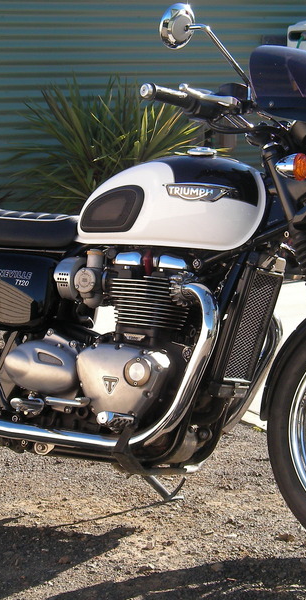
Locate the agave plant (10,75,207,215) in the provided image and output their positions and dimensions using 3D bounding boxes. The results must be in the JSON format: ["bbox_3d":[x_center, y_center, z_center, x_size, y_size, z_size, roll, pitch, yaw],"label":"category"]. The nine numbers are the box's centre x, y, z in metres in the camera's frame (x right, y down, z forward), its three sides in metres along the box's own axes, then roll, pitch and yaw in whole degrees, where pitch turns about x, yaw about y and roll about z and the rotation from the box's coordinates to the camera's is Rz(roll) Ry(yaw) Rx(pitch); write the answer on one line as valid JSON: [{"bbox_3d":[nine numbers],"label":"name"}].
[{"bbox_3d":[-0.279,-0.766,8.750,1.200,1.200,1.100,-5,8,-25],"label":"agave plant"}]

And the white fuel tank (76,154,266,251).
[{"bbox_3d":[0.072,-0.242,3.693,0.560,0.260,0.280,3,-3,29],"label":"white fuel tank"}]

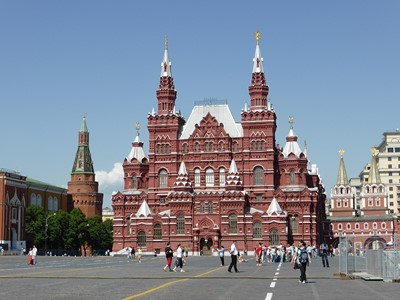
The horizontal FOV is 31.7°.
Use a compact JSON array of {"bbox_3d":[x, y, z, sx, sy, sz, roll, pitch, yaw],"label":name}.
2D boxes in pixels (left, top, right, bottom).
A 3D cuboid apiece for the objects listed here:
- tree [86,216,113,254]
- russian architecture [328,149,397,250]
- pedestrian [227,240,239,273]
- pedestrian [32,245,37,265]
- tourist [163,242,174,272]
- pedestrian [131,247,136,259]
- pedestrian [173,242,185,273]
[{"bbox_3d":[-31.179,27.124,222.814,9.500,12.000,9.000,0,-8,0],"label":"tree"},{"bbox_3d":[57.736,19.247,254.543,25.000,37.500,12.000,-2,-8,14],"label":"russian architecture"},{"bbox_3d":[1.910,6.013,39.722,0.650,1.800,0.500,0,-8,0],"label":"pedestrian"},{"bbox_3d":[-14.747,9.429,63.119,0.520,1.750,0.380,-4,-9,25],"label":"pedestrian"},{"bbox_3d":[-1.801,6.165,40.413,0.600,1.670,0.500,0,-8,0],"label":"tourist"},{"bbox_3d":[-9.528,14.790,101.115,0.500,1.700,0.400,0,-8,0],"label":"pedestrian"},{"bbox_3d":[-1.183,6.191,40.411,0.650,1.640,0.500,0,-8,0],"label":"pedestrian"}]

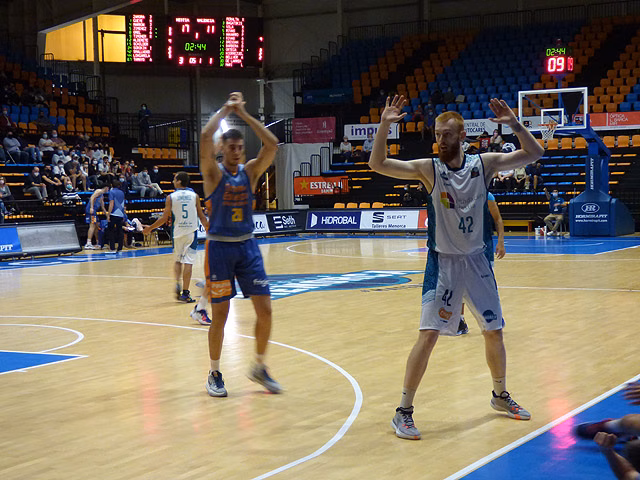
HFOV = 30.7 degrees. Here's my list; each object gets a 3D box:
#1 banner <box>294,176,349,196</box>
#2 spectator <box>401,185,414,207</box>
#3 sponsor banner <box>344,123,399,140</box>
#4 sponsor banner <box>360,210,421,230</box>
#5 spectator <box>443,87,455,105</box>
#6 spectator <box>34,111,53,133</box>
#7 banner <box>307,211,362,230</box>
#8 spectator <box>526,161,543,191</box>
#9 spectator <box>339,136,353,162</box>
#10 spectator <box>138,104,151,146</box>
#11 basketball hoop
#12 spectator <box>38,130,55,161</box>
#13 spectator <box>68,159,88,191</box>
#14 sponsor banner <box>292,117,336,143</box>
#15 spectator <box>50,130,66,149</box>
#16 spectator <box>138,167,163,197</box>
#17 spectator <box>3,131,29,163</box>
[{"bbox_3d":[0.055,-1.944,42.331,2.200,0.660,0.060,0,3,30],"label":"banner"},{"bbox_3d":[2.953,-1.310,40.129,0.520,1.200,0.720,0,3,32],"label":"spectator"},{"bbox_3d":[2.091,-4.363,46.839,2.450,0.660,0.050,0,3,27],"label":"sponsor banner"},{"bbox_3d":[2.307,-0.648,38.124,2.080,0.640,0.120,0,-11,30],"label":"sponsor banner"},{"bbox_3d":[5.351,-5.673,48.208,0.520,1.220,0.720,0,3,28],"label":"spectator"},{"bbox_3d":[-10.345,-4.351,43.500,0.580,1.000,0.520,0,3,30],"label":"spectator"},{"bbox_3d":[0.477,-0.657,39.657,2.150,0.700,0.080,0,3,30],"label":"banner"},{"bbox_3d":[7.296,-2.184,39.617,0.550,1.030,0.650,0,3,27],"label":"spectator"},{"bbox_3d":[1.024,-3.621,46.756,0.500,1.050,0.650,0,3,22],"label":"spectator"},{"bbox_3d":[-7.232,-4.747,48.000,0.520,1.730,0.360,-2,3,-12],"label":"spectator"},{"bbox_3d":[5.983,-2.833,30.500,0.470,0.460,0.560,0,3,30],"label":"basketball hoop"},{"bbox_3d":[-9.243,-3.098,39.871,0.750,1.220,0.540,1,3,42],"label":"spectator"},{"bbox_3d":[-7.752,-2.098,37.314,0.680,1.090,0.560,1,4,44],"label":"spectator"},{"bbox_3d":[-0.215,-4.557,48.163,2.060,1.000,0.050,0,3,28],"label":"sponsor banner"},{"bbox_3d":[-9.041,-3.165,40.220,0.750,1.240,0.560,1,3,42],"label":"spectator"},{"bbox_3d":[-5.692,-1.960,39.700,0.650,1.120,0.520,0,3,30],"label":"spectator"},{"bbox_3d":[-9.889,-3.009,37.891,0.720,1.080,0.580,1,3,36],"label":"spectator"}]

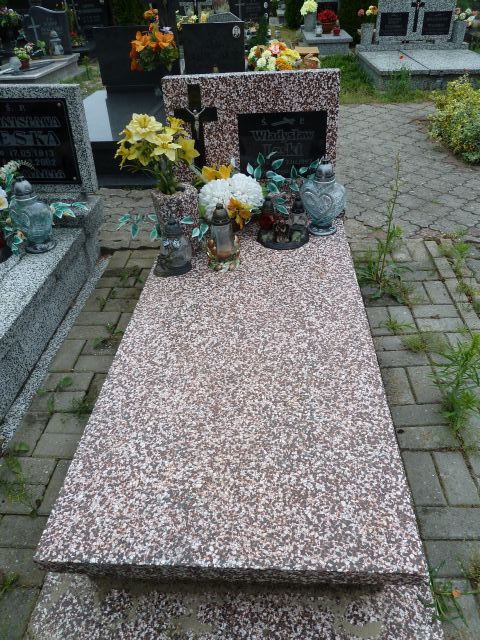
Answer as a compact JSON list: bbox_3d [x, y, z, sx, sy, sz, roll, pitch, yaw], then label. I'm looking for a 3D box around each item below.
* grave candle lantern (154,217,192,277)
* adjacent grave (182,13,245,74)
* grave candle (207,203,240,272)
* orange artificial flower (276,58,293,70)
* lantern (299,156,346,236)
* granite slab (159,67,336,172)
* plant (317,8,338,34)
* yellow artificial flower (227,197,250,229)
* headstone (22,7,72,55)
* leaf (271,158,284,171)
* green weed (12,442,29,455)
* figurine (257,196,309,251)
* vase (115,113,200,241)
[{"bbox_3d":[-0.284,-0.318,1.908,0.155,0.223,0.120,-8,38,-4],"label":"grave candle lantern"},{"bbox_3d":[-0.217,-2.430,4.222,0.544,0.483,0.090,1,38,5],"label":"adjacent grave"},{"bbox_3d":[-0.070,-0.345,1.827,0.136,0.251,0.136,1,38,5],"label":"grave candle"},{"bbox_3d":[0.433,-2.488,4.500,0.140,0.110,0.100,0,38,5],"label":"orange artificial flower"},{"bbox_3d":[0.376,-0.558,2.055,0.195,0.339,0.160,13,41,20],"label":"lantern"},{"bbox_3d":[0.061,-0.865,2.209,0.775,0.566,0.075,0,38,5],"label":"granite slab"},{"bbox_3d":[1.372,-4.646,7.198,0.300,0.330,0.300,0,38,5],"label":"plant"},{"bbox_3d":[-0.006,-0.420,1.818,0.091,0.129,0.080,1,38,5],"label":"yellow artificial flower"},{"bbox_3d":[-2.645,-4.002,6.402,0.581,0.580,0.100,1,38,5],"label":"headstone"},{"bbox_3d":[0.171,-0.710,2.109,0.055,0.045,0.025,0,38,5],"label":"leaf"},{"bbox_3d":[-0.753,0.436,1.583,0.053,0.030,0.042,-28,45,-29],"label":"green weed"},{"bbox_3d":[0.193,-0.442,2.049,0.225,0.186,0.150,0,38,5],"label":"figurine"},{"bbox_3d":[-0.312,-0.549,1.859,0.312,0.552,0.260,1,38,5],"label":"vase"}]

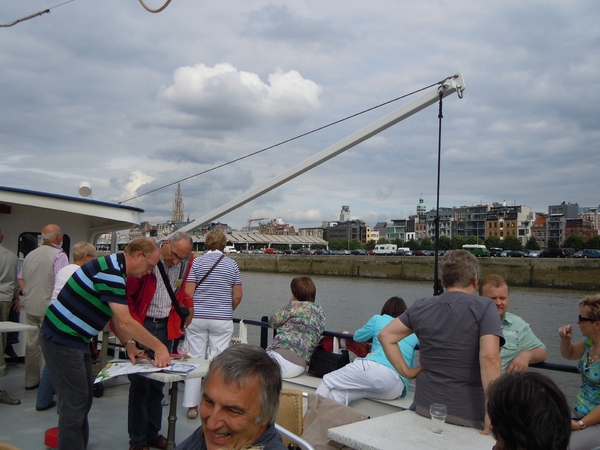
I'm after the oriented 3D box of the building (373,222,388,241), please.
[{"bbox_3d":[44.104,7.444,257.726,12.000,16.990,9.460,4,-4,-41],"label":"building"}]

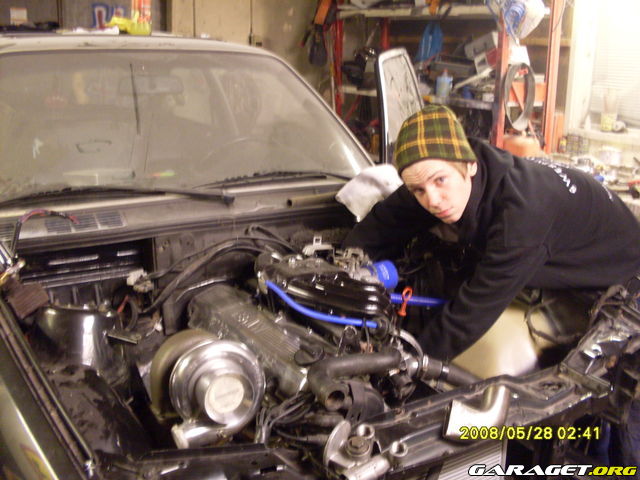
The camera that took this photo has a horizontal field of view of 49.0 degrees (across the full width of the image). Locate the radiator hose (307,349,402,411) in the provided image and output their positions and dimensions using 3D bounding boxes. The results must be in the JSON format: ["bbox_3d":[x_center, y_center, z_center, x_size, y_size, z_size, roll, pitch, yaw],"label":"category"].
[{"bbox_3d":[0.079,0.293,1.480,0.200,0.084,0.115,-7,17,-23],"label":"radiator hose"}]

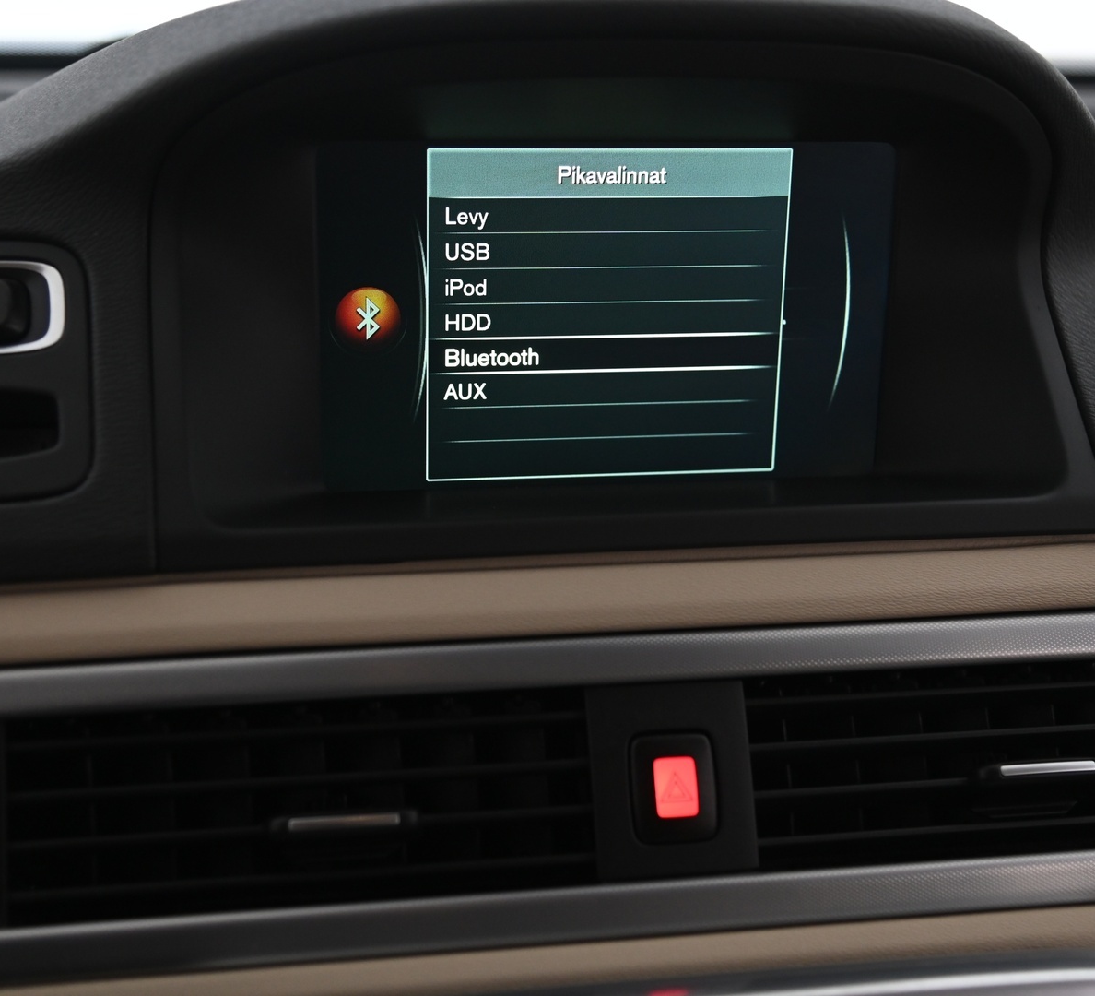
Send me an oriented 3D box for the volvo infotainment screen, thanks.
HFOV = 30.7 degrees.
[{"bbox_3d":[0.016,-0.049,0.531,0.153,0.092,0.012,-2,18,-10],"label":"volvo infotainment screen"}]

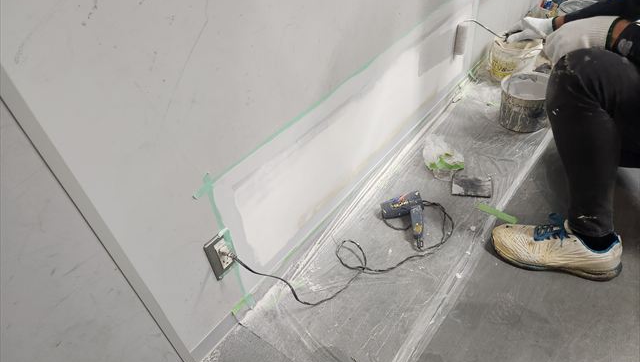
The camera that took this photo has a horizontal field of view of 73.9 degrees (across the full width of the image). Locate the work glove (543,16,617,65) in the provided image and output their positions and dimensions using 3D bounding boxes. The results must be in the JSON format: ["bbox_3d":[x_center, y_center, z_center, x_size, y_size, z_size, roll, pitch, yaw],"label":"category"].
[{"bbox_3d":[0.658,-0.346,1.070,0.170,0.100,0.095,0,39,33],"label":"work glove"}]

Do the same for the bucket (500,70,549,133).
[{"bbox_3d":[0.781,-0.290,1.607,0.204,0.147,0.204,-4,42,3],"label":"bucket"}]

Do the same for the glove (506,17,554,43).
[{"bbox_3d":[0.767,-0.549,1.550,0.165,0.075,0.088,-6,40,20],"label":"glove"}]

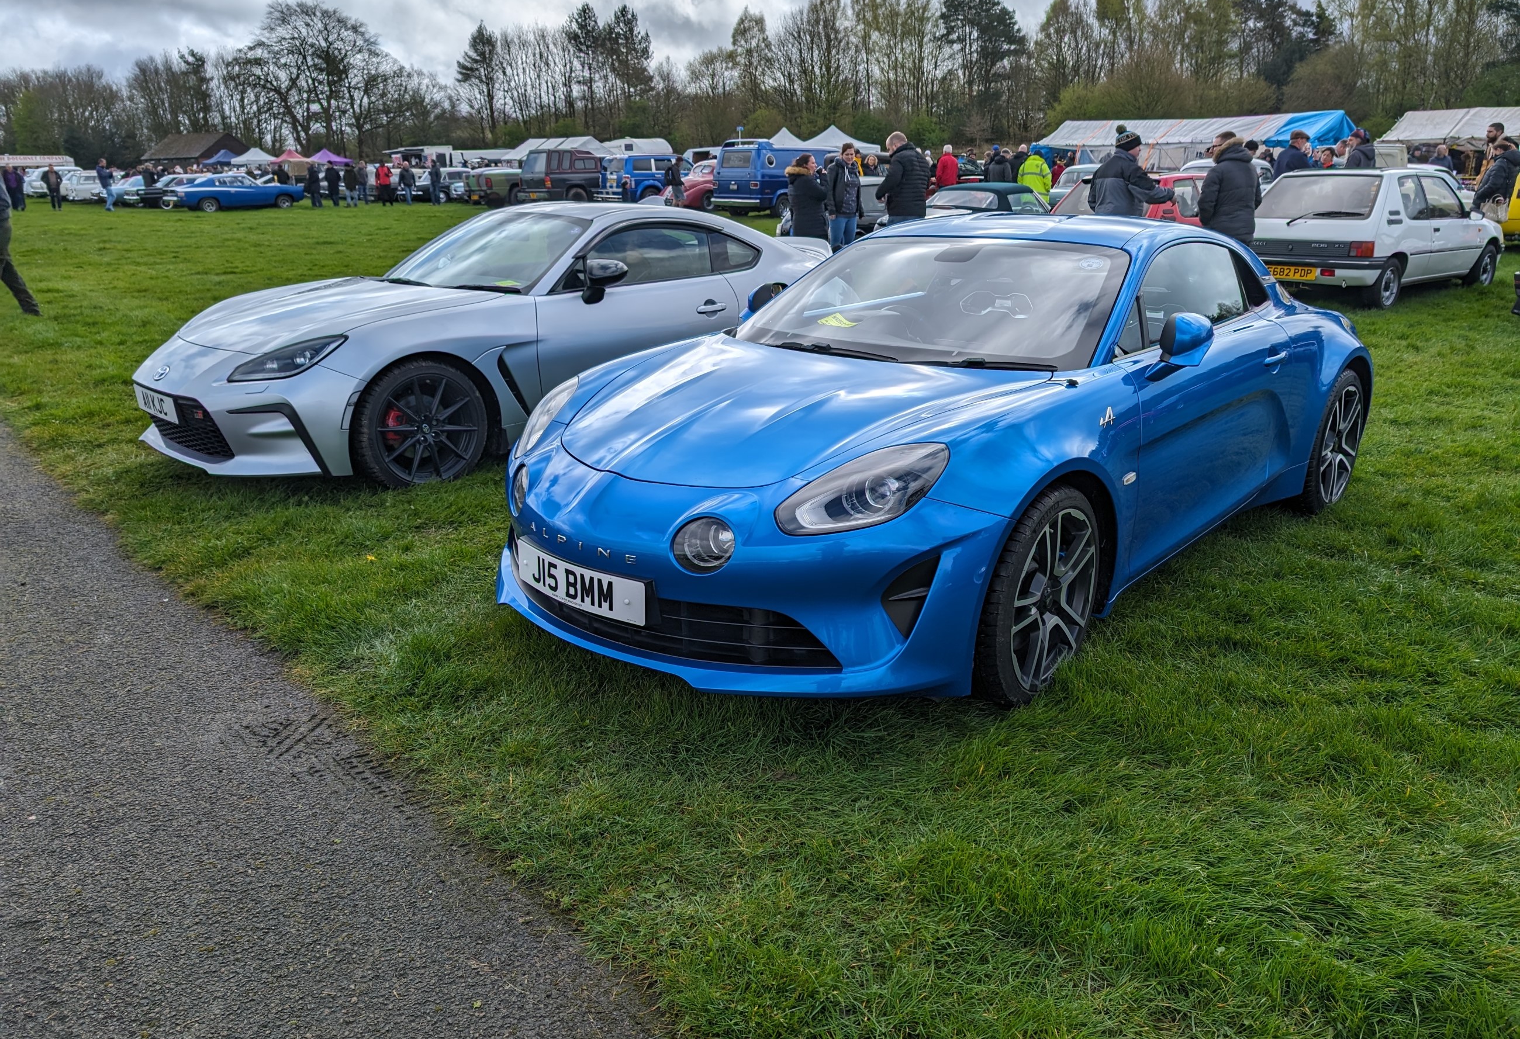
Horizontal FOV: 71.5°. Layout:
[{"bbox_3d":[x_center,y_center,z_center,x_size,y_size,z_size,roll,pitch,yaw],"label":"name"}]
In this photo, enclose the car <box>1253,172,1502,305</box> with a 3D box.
[{"bbox_3d":[6.724,-3.095,11.488,3.710,1.370,1.580,-14,23,-36],"label":"car"}]

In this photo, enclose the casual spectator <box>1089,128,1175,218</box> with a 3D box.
[{"bbox_3d":[3.594,-2.971,10.584,0.550,1.800,0.640,-14,23,-36],"label":"casual spectator"}]

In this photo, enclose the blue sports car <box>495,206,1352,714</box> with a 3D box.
[{"bbox_3d":[0.966,-0.522,3.999,1.840,1.250,4.180,15,22,42],"label":"blue sports car"}]

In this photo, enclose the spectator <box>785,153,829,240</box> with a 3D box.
[{"bbox_3d":[0.566,-3.561,12.717,0.440,1.600,0.480,-7,20,-20],"label":"spectator"}]

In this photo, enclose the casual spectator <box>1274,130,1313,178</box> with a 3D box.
[{"bbox_3d":[6.698,-4.008,13.487,0.380,1.820,0.520,-8,20,-23],"label":"casual spectator"}]

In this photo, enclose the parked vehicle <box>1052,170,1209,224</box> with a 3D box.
[{"bbox_3d":[5.720,-3.994,14.406,3.700,1.360,1.570,-14,23,-34],"label":"parked vehicle"}]

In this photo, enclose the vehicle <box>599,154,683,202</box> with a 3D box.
[{"bbox_3d":[-3.518,-12.789,39.847,4.700,1.850,1.880,-15,22,-38],"label":"vehicle"}]

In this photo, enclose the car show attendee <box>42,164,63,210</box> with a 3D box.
[{"bbox_3d":[-26.390,-12.396,39.387,0.660,1.680,0.360,-15,23,-36],"label":"car show attendee"}]

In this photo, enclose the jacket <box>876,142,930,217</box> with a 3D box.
[{"bbox_3d":[1.549,-3.682,11.423,0.530,0.740,0.410,-17,25,-40],"label":"jacket"}]

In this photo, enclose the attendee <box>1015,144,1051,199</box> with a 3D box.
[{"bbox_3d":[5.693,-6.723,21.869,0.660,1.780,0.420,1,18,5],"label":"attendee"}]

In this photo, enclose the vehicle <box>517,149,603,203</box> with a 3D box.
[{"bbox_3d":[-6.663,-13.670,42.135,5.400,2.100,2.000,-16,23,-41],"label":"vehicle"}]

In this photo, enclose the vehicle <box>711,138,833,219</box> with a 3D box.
[{"bbox_3d":[0.919,-10.636,32.952,2.000,2.180,4.750,16,24,40],"label":"vehicle"}]

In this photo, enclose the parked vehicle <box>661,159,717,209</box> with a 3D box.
[{"bbox_3d":[-1.433,-12.024,38.037,1.780,1.680,4.600,17,25,42],"label":"parked vehicle"}]

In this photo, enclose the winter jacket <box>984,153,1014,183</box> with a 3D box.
[{"bbox_3d":[5.134,-7.322,22.421,0.540,0.800,0.360,1,18,3],"label":"winter jacket"}]

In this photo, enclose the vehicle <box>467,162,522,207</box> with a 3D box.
[{"bbox_3d":[-10.039,-14.969,46.636,2.000,1.860,5.600,17,25,41],"label":"vehicle"}]

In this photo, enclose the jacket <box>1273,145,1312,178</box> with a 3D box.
[{"bbox_3d":[6.679,-4.321,13.320,0.360,0.750,0.520,-8,20,-23],"label":"jacket"}]

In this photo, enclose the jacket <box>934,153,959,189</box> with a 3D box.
[{"bbox_3d":[4.004,-7.388,22.410,0.530,0.730,0.350,0,18,2],"label":"jacket"}]

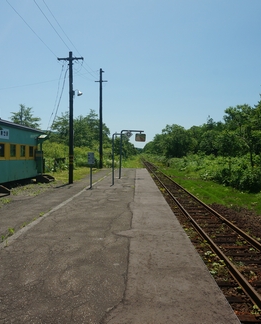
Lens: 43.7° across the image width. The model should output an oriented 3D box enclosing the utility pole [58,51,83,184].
[{"bbox_3d":[-3.381,-2.488,18.400,1.450,7.500,0.300,0,1,2],"label":"utility pole"}]

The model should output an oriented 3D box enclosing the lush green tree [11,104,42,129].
[{"bbox_3d":[-11.727,-2.674,36.000,3.800,7.370,3.800,0,1,2],"label":"lush green tree"}]

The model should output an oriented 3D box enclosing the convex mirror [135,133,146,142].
[{"bbox_3d":[0.716,-1.652,22.400,0.730,0.570,0.150,0,1,-2],"label":"convex mirror"}]

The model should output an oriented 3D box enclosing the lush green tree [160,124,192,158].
[{"bbox_3d":[8.765,-2.978,62.000,6.300,8.330,6.300,0,1,2],"label":"lush green tree"}]

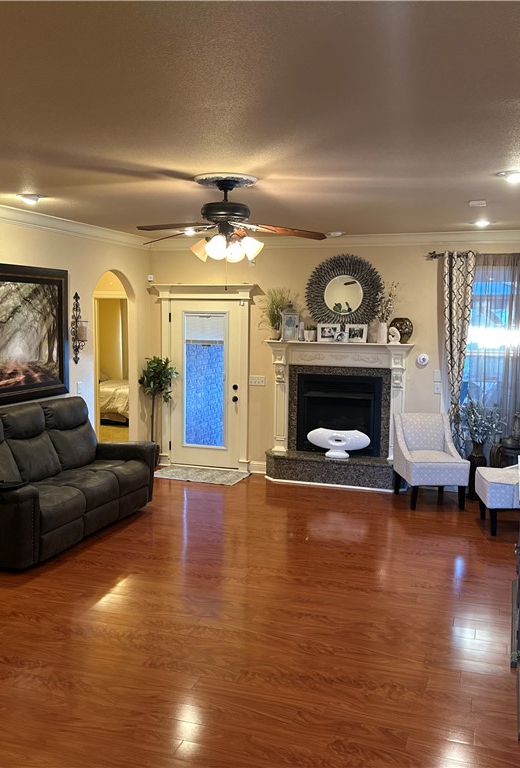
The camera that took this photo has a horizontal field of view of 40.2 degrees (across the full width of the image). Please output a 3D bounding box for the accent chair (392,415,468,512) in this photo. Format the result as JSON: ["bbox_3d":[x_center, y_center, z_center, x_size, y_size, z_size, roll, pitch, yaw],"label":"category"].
[{"bbox_3d":[1.740,0.767,7.237,0.584,0.871,0.725,0,6,-2],"label":"accent chair"}]

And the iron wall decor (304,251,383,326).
[{"bbox_3d":[0.928,-0.967,7.809,0.890,0.880,0.050,3,6,19],"label":"iron wall decor"}]

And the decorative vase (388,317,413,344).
[{"bbox_3d":[1.530,-0.569,7.640,0.252,0.282,0.242,3,6,19],"label":"decorative vase"}]

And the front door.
[{"bbox_3d":[-0.659,0.000,8.609,0.940,2.050,0.070,3,6,19],"label":"front door"}]

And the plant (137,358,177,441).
[{"bbox_3d":[-1.240,0.359,8.508,0.503,1.359,0.493,3,6,19],"label":"plant"}]

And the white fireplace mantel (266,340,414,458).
[{"bbox_3d":[0.880,0.180,7.967,1.650,1.270,0.230,3,6,19],"label":"white fireplace mantel"}]

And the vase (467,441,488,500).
[{"bbox_3d":[2.270,0.894,7.417,0.200,0.600,0.200,3,6,19],"label":"vase"}]

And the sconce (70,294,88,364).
[{"bbox_3d":[-1.776,-0.553,7.095,0.130,0.715,0.190,3,6,19],"label":"sconce"}]

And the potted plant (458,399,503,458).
[{"bbox_3d":[2.261,0.406,7.230,0.450,0.550,0.420,3,6,19],"label":"potted plant"}]

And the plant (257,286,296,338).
[{"bbox_3d":[0.187,-0.803,8.081,0.380,0.590,0.310,3,6,19],"label":"plant"}]

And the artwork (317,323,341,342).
[{"bbox_3d":[0.765,-0.565,7.915,0.255,0.200,0.040,3,6,19],"label":"artwork"}]

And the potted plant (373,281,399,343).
[{"bbox_3d":[1.334,-0.766,7.579,0.280,0.670,0.240,3,6,19],"label":"potted plant"}]

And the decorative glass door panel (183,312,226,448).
[{"bbox_3d":[-0.658,-0.039,8.594,0.600,1.650,0.050,3,6,19],"label":"decorative glass door panel"}]

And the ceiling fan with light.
[{"bbox_3d":[-0.233,-1.067,4.699,1.310,0.530,1.300,3,6,19],"label":"ceiling fan with light"}]

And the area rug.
[{"bbox_3d":[-0.708,1.063,8.300,1.088,0.012,0.644,3,6,19],"label":"area rug"}]

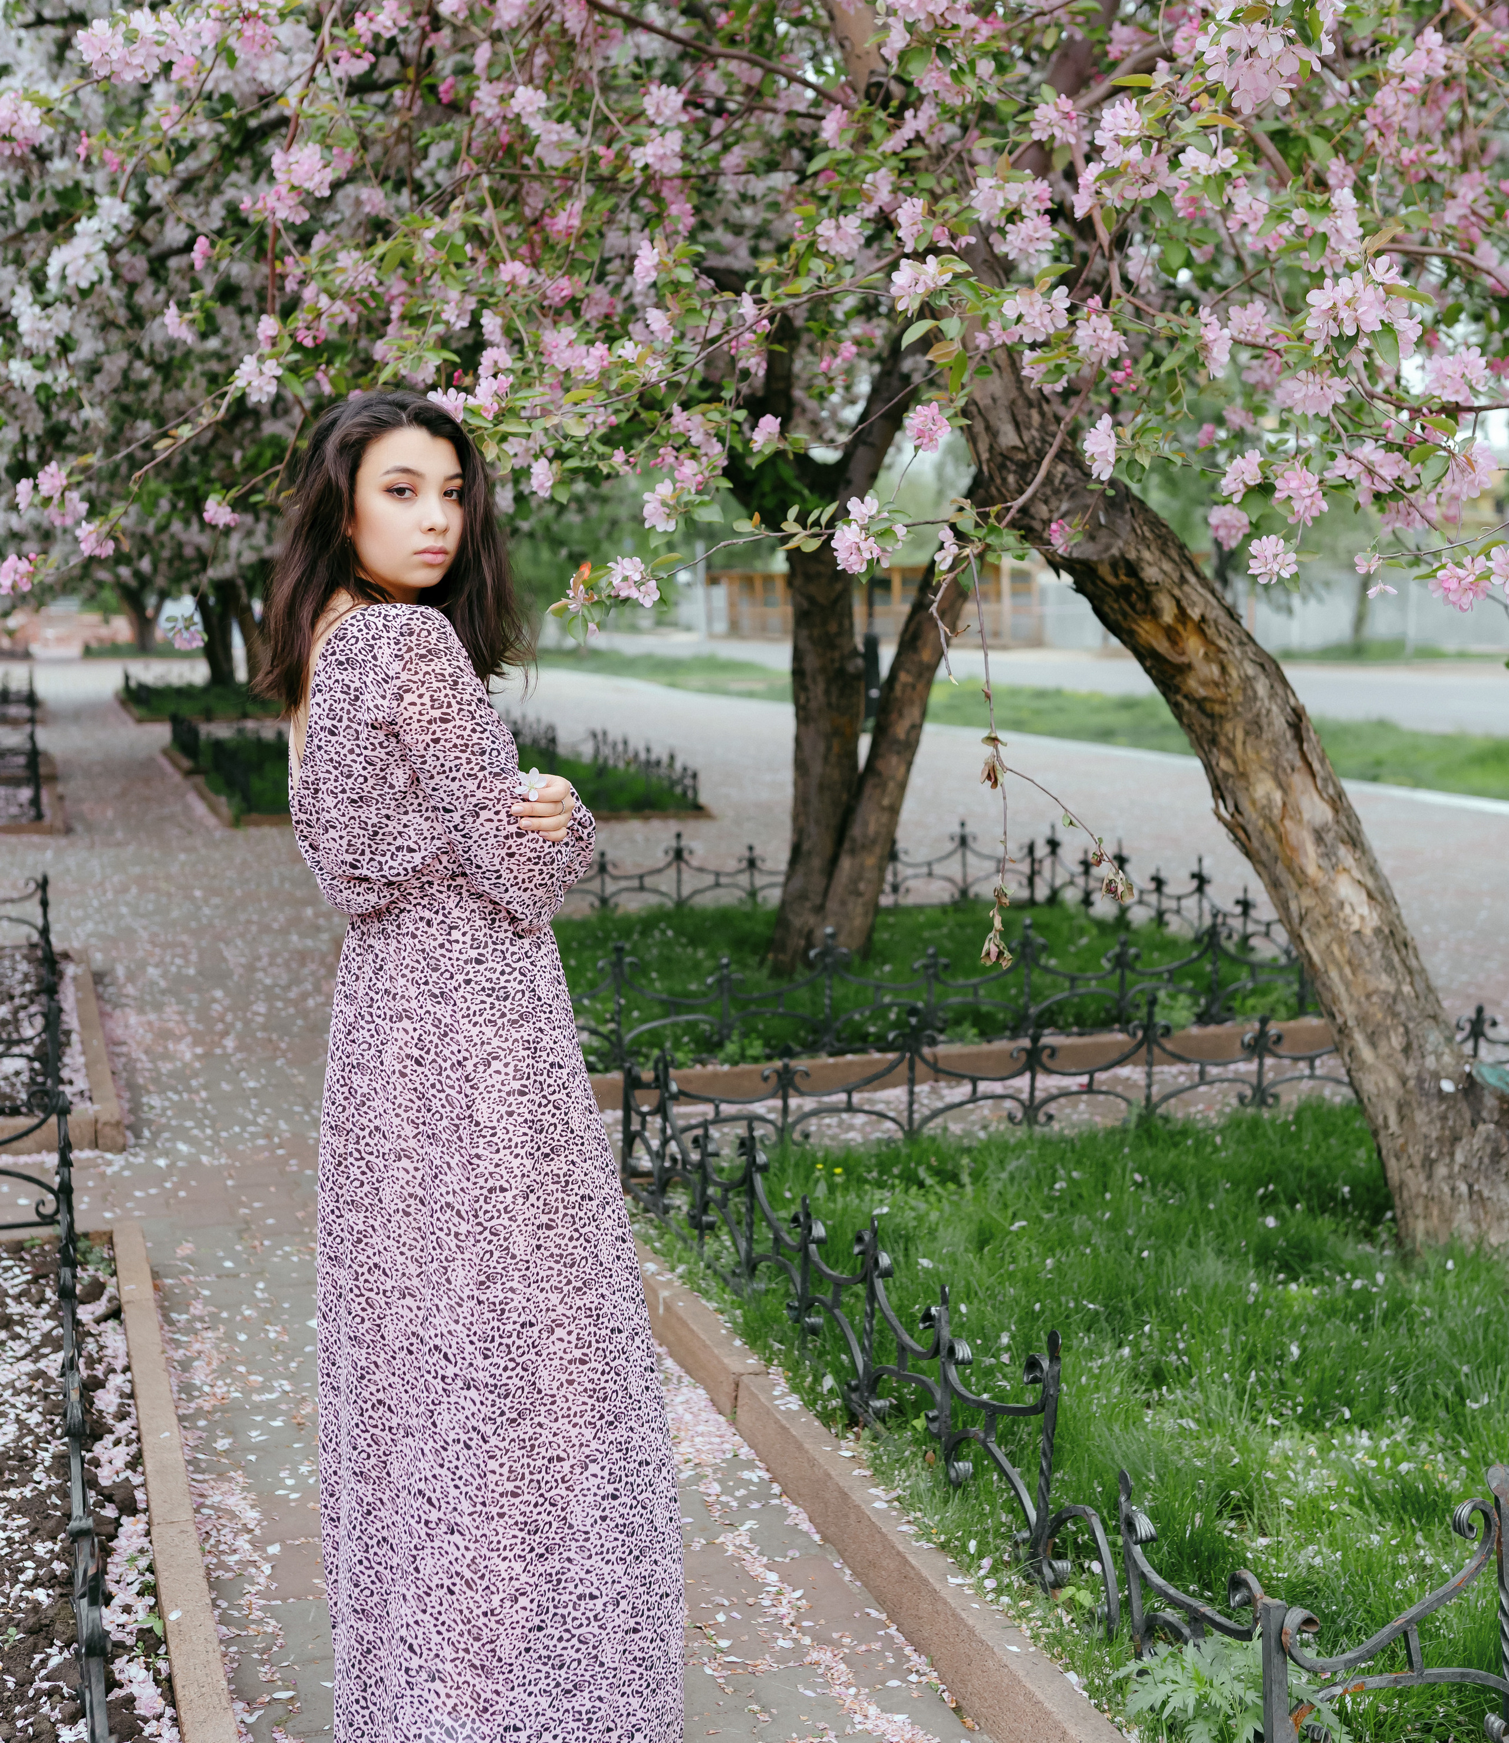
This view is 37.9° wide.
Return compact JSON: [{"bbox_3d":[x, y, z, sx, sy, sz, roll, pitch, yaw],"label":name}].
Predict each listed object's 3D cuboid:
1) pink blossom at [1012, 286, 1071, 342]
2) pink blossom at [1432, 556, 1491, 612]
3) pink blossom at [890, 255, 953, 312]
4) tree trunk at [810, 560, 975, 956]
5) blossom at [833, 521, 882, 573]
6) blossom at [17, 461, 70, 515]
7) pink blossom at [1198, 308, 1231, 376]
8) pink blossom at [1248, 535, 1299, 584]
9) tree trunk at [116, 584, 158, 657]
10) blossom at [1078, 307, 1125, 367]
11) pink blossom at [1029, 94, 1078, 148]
[{"bbox_3d":[0.404,-0.786,3.100,0.085,0.080,0.070,0,7,0],"label":"pink blossom"},{"bbox_3d":[0.915,-0.372,2.850,0.076,0.073,0.063,2,8,17],"label":"pink blossom"},{"bbox_3d":[0.205,-0.722,2.700,0.076,0.069,0.062,1,8,4],"label":"pink blossom"},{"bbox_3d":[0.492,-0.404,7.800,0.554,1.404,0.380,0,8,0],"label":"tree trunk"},{"bbox_3d":[0.142,-0.450,3.050,0.069,0.073,0.060,0,7,0],"label":"blossom"},{"bbox_3d":[-1.163,-0.626,3.600,0.087,0.087,0.074,-2,8,-18],"label":"blossom"},{"bbox_3d":[0.607,-0.697,2.900,0.044,0.091,0.070,2,8,11],"label":"pink blossom"},{"bbox_3d":[0.695,-0.417,2.950,0.066,0.069,0.057,2,8,13],"label":"pink blossom"},{"bbox_3d":[-10.101,-4.137,36.000,0.695,1.186,0.500,0,8,0],"label":"tree trunk"},{"bbox_3d":[0.457,-0.705,2.900,0.061,0.079,0.059,1,8,9],"label":"blossom"},{"bbox_3d":[0.478,-1.194,3.500,0.079,0.084,0.069,0,7,0],"label":"pink blossom"}]

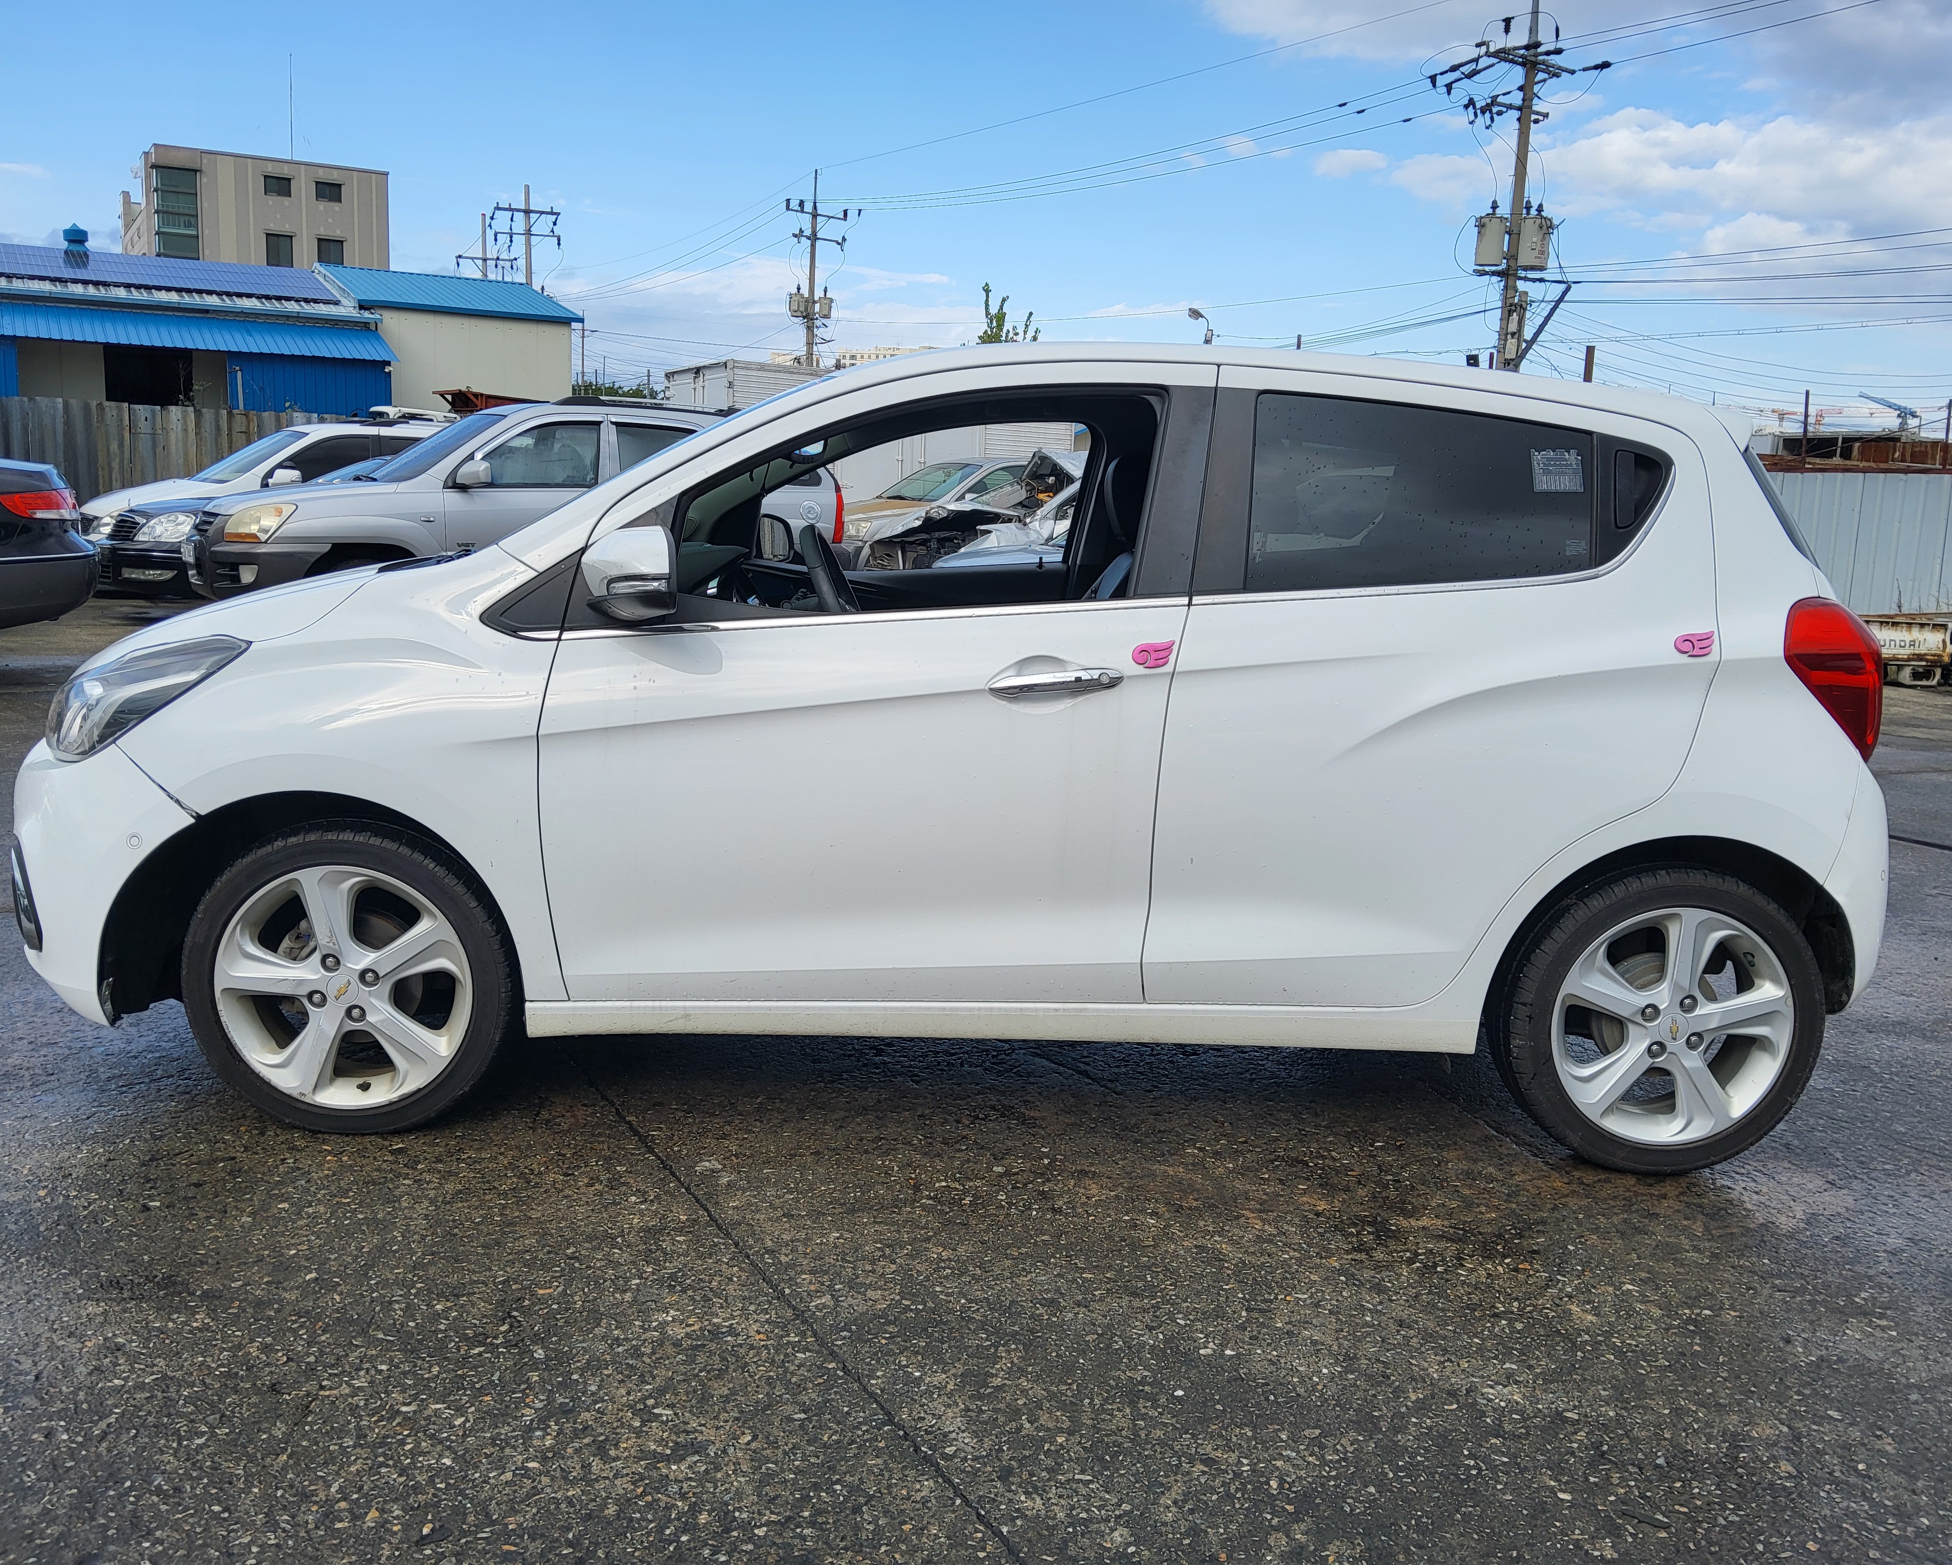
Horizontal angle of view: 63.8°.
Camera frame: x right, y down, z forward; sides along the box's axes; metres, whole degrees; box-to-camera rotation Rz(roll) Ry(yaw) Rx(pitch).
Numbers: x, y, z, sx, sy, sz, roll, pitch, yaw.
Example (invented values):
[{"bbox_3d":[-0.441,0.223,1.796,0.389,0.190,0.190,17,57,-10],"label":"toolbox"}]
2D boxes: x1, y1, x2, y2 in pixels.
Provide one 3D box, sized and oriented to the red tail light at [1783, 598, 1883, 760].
[{"bbox_3d":[1.589,-0.192,2.913,0.280,0.310,0.210,2,10,-2],"label":"red tail light"}]

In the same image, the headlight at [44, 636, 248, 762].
[{"bbox_3d":[-1.520,-0.161,2.893,0.480,0.250,0.330,2,10,-2],"label":"headlight"}]

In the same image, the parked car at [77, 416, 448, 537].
[{"bbox_3d":[-6.623,-2.822,15.971,4.550,1.660,1.820,-5,13,-36],"label":"parked car"}]

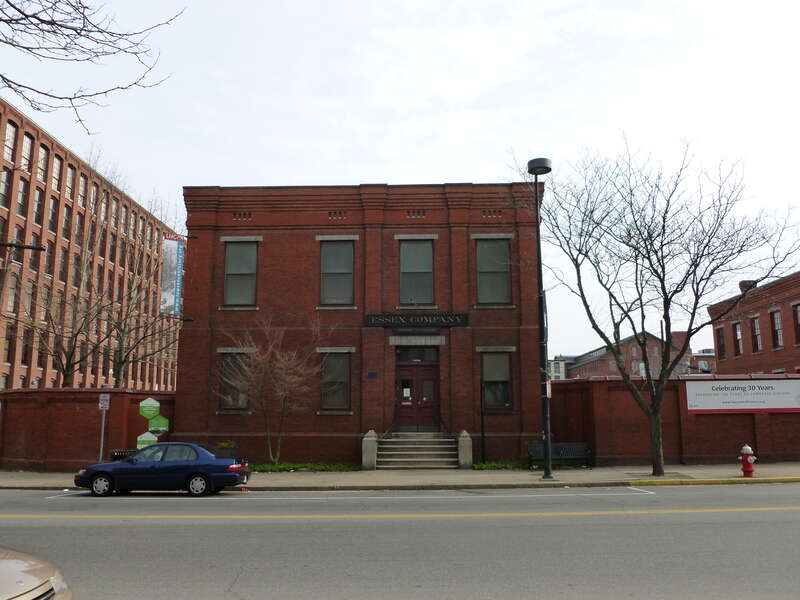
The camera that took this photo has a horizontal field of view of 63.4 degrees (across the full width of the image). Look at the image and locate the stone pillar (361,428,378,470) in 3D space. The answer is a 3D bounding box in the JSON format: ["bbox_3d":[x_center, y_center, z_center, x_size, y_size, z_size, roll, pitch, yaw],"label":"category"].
[{"bbox_3d":[-0.950,4.925,21.334,0.460,1.280,0.460,0,-10,1],"label":"stone pillar"}]

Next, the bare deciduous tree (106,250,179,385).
[{"bbox_3d":[-15.790,2.085,38.499,5.200,12.200,5.200,0,-10,1],"label":"bare deciduous tree"}]

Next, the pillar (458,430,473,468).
[{"bbox_3d":[2.142,4.889,21.334,0.460,1.280,0.460,0,-10,1],"label":"pillar"}]

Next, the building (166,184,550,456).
[{"bbox_3d":[-1.268,1.696,29.159,13.000,10.150,12.000,0,-10,1],"label":"building"}]

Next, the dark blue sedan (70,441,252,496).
[{"bbox_3d":[-6.263,4.466,17.409,4.370,1.370,1.690,0,-10,0],"label":"dark blue sedan"}]

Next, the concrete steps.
[{"bbox_3d":[0.609,5.121,22.001,2.650,1.050,1.750,0,-10,1],"label":"concrete steps"}]

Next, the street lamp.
[{"bbox_3d":[4.294,0.457,19.044,0.720,9.400,0.800,0,-10,1],"label":"street lamp"}]

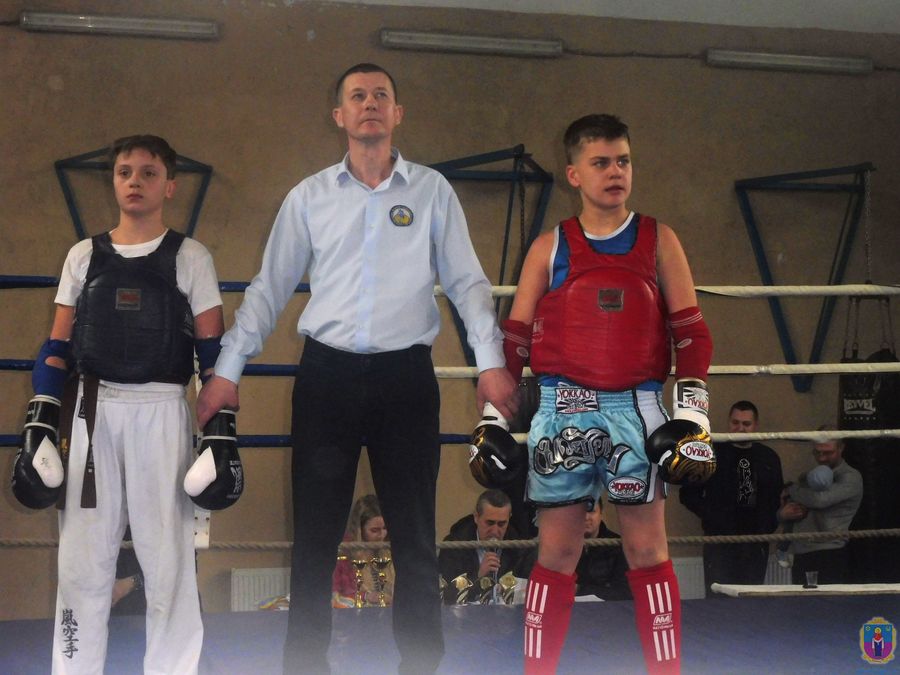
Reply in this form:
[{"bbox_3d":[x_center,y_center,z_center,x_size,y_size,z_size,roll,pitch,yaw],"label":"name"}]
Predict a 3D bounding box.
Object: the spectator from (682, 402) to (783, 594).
[{"bbox_3d":[1.706,1.256,10.373,0.600,1.750,0.360,0,-2,7],"label":"spectator"}]

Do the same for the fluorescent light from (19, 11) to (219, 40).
[{"bbox_3d":[-2.137,-2.010,11.140,1.265,0.105,0.090,1,-3,-13],"label":"fluorescent light"}]

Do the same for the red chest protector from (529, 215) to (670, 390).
[{"bbox_3d":[0.385,-0.090,4.420,0.360,0.450,0.260,0,-2,-6],"label":"red chest protector"}]

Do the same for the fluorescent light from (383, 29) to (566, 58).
[{"bbox_3d":[0.146,-1.984,11.620,1.270,0.120,0.110,0,-2,-13],"label":"fluorescent light"}]

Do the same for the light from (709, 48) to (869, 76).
[{"bbox_3d":[2.404,-1.947,12.150,1.270,0.120,0.110,0,-2,-13],"label":"light"}]

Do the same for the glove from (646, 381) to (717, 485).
[{"bbox_3d":[0.594,0.241,4.400,0.150,0.275,0.145,1,-2,-30],"label":"glove"}]

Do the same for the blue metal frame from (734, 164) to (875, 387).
[{"bbox_3d":[2.630,-0.370,11.760,0.990,1.450,1.000,1,-3,-13],"label":"blue metal frame"}]

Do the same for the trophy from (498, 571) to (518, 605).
[{"bbox_3d":[0.269,1.153,7.900,0.090,0.165,0.060,0,-3,-6],"label":"trophy"}]

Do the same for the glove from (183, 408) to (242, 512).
[{"bbox_3d":[-0.624,0.325,4.530,0.140,0.275,0.145,-2,-2,41],"label":"glove"}]

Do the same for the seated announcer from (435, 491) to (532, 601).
[{"bbox_3d":[0.200,1.360,8.347,0.560,1.250,0.720,0,-3,-9],"label":"seated announcer"}]

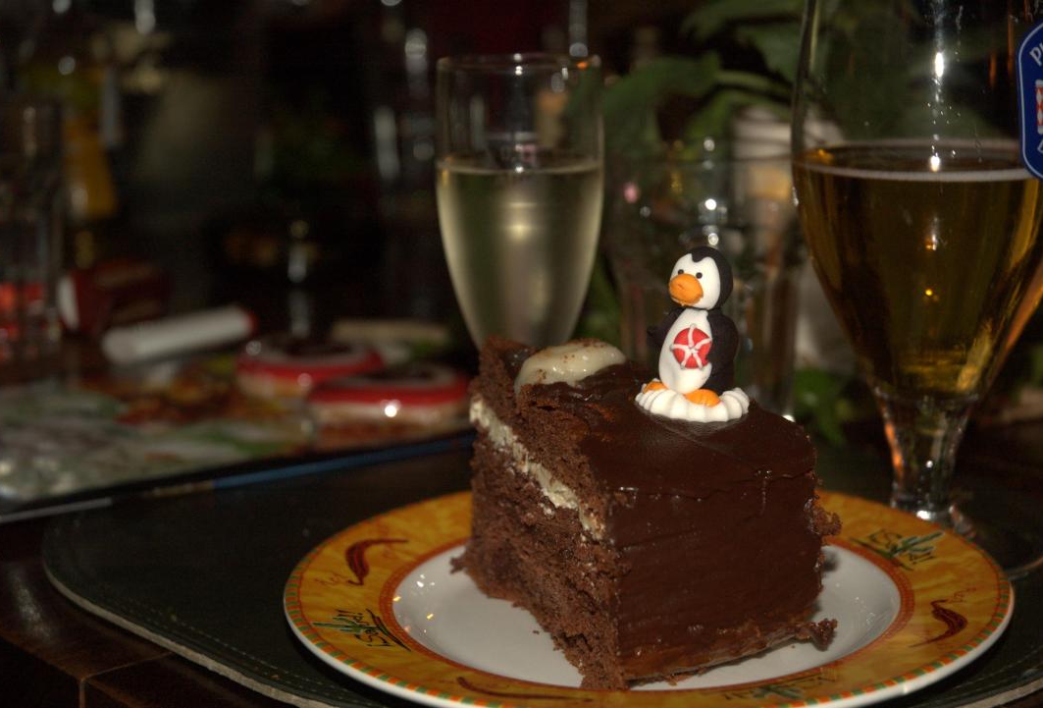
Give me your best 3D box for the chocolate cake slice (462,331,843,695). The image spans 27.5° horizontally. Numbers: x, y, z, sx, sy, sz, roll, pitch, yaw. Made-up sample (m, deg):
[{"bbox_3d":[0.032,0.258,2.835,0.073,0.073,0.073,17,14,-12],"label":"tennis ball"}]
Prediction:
[{"bbox_3d":[0.032,0.038,0.621,0.087,0.077,0.096,-12,17,-40],"label":"chocolate cake slice"}]

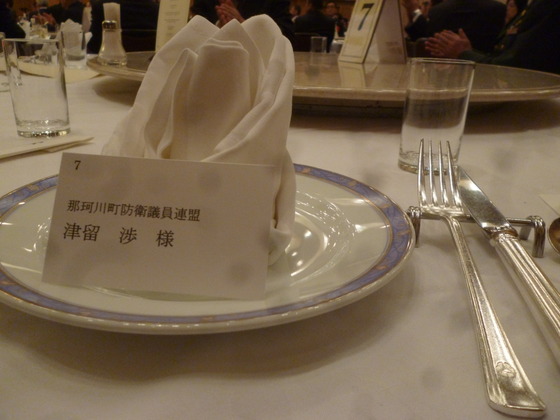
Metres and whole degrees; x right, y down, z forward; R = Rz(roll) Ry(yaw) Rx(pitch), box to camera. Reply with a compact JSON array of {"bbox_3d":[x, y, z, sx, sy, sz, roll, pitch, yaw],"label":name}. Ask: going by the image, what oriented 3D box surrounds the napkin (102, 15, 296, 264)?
[{"bbox_3d":[-0.043,-0.042,0.234,0.109,0.112,0.092,3,21,0],"label":"napkin"}]

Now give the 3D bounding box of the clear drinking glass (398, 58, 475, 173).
[{"bbox_3d":[0.146,-0.089,0.424,0.058,0.096,0.058,3,21,0],"label":"clear drinking glass"}]

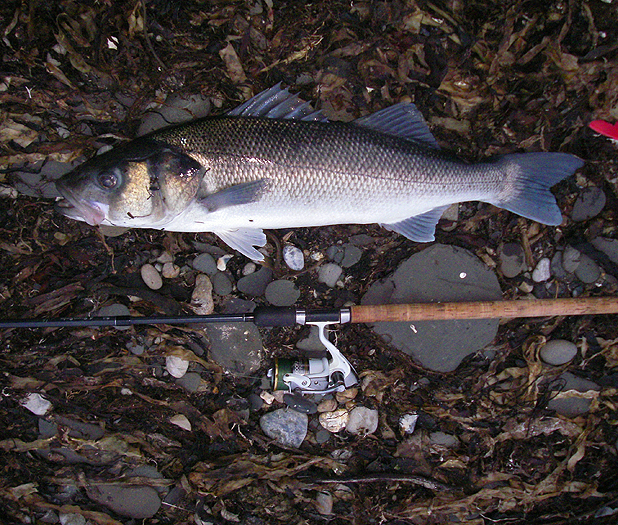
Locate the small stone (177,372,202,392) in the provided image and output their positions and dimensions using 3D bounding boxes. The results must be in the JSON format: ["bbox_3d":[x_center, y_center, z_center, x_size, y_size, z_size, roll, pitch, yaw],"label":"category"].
[{"bbox_3d":[-0.155,0.154,0.999,0.029,0.013,0.025,25,80,5],"label":"small stone"}]

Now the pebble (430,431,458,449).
[{"bbox_3d":[0.178,0.232,1.011,0.041,0.017,0.024,9,79,2],"label":"pebble"}]

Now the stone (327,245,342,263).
[{"bbox_3d":[0.034,-0.011,1.004,0.017,0.012,0.025,-29,79,-6],"label":"stone"}]

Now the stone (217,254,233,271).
[{"bbox_3d":[-0.115,0.001,1.055,0.017,0.011,0.028,38,81,7],"label":"stone"}]

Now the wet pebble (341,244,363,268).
[{"bbox_3d":[0.056,-0.009,1.004,0.026,0.016,0.033,20,79,4],"label":"wet pebble"}]

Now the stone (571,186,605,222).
[{"bbox_3d":[0.381,-0.078,1.046,0.033,0.015,0.059,42,82,8],"label":"stone"}]

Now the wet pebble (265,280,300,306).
[{"bbox_3d":[-0.035,0.042,1.050,0.048,0.020,0.036,3,78,1],"label":"wet pebble"}]

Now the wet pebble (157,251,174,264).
[{"bbox_3d":[-0.197,-0.005,1.056,0.022,0.011,0.015,-10,78,-2],"label":"wet pebble"}]

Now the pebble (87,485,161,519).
[{"bbox_3d":[-0.226,0.292,0.940,0.093,0.028,0.042,11,78,2],"label":"pebble"}]

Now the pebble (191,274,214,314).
[{"bbox_3d":[-0.145,0.044,1.050,0.029,0.021,0.056,-5,79,-1],"label":"pebble"}]

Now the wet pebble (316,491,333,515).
[{"bbox_3d":[0.020,0.302,0.968,0.019,0.011,0.028,5,79,1],"label":"wet pebble"}]

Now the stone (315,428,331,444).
[{"bbox_3d":[0.018,0.216,0.956,0.017,0.012,0.019,-10,78,-2],"label":"stone"}]

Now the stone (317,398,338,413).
[{"bbox_3d":[0.024,0.185,0.992,0.026,0.011,0.015,-8,79,-2],"label":"stone"}]

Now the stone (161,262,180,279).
[{"bbox_3d":[-0.184,0.011,1.028,0.024,0.014,0.020,0,78,0],"label":"stone"}]

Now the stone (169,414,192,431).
[{"bbox_3d":[-0.168,0.210,1.010,0.030,0.011,0.016,27,79,6],"label":"stone"}]

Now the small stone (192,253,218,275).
[{"bbox_3d":[-0.142,0.003,1.054,0.037,0.018,0.029,29,80,6],"label":"small stone"}]

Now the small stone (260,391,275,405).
[{"bbox_3d":[-0.054,0.175,0.994,0.018,0.008,0.011,39,81,7],"label":"small stone"}]

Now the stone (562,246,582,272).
[{"bbox_3d":[0.343,-0.004,1.003,0.024,0.016,0.036,-6,78,-1],"label":"stone"}]

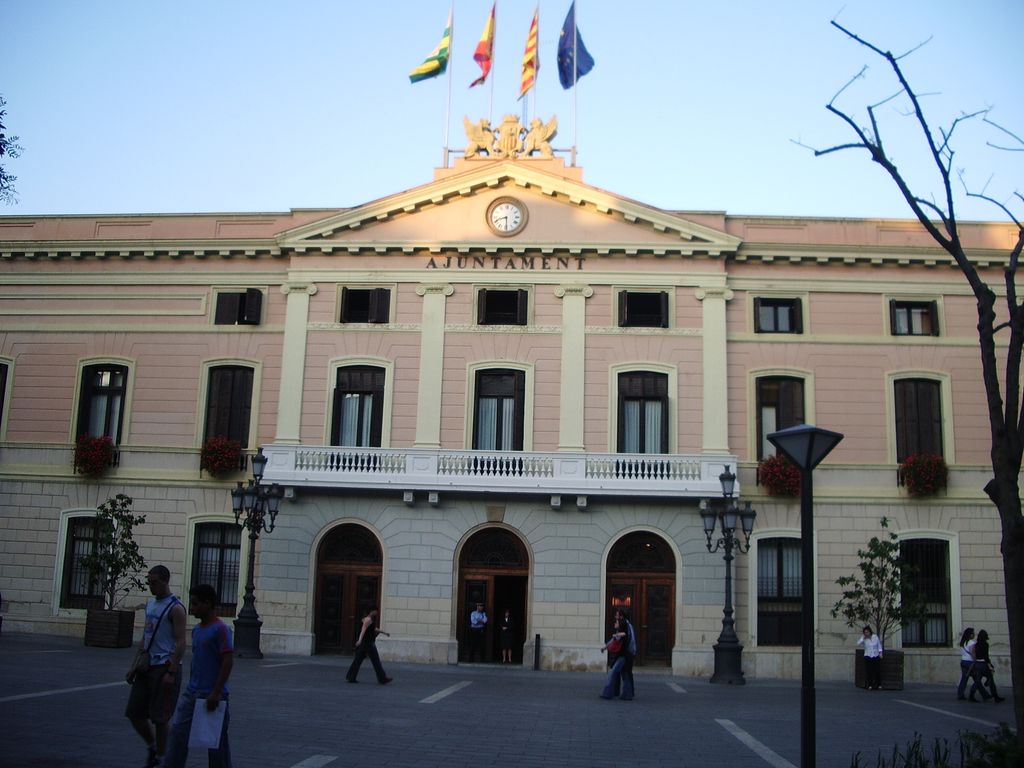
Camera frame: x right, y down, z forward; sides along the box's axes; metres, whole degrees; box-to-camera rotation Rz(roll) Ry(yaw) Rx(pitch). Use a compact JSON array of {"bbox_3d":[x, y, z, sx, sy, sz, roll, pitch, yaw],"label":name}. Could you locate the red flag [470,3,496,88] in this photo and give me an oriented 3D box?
[{"bbox_3d":[-0.949,-11.270,34.471,0.869,3.150,0.600,1,-12,4],"label":"red flag"}]

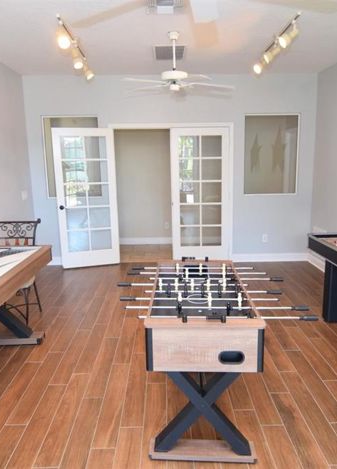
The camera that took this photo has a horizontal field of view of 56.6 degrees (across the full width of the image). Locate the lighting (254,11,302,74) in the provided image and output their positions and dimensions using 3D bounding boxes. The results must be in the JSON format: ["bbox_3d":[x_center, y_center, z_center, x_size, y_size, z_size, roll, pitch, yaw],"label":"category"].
[{"bbox_3d":[1.070,-1.889,3.169,0.210,0.250,1.050,-1,12,0],"label":"lighting"}]

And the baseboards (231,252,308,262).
[{"bbox_3d":[1.633,0.375,5.029,1.270,0.135,0.020,-1,12,0],"label":"baseboards"}]

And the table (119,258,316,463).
[{"bbox_3d":[0.209,0.702,2.104,1.030,0.830,1.070,-1,13,2],"label":"table"}]

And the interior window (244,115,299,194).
[{"bbox_3d":[1.534,-1.191,4.722,0.820,1.180,0.080,-1,12,0],"label":"interior window"}]

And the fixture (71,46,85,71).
[{"bbox_3d":[-0.908,-1.759,3.130,0.125,0.215,0.150,-4,13,-14],"label":"fixture"}]

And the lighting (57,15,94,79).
[{"bbox_3d":[-0.924,-1.841,3.156,0.160,0.250,1.080,-1,12,0],"label":"lighting"}]

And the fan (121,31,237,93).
[{"bbox_3d":[0.059,-1.709,3.105,1.270,0.530,1.270,-1,12,0],"label":"fan"}]

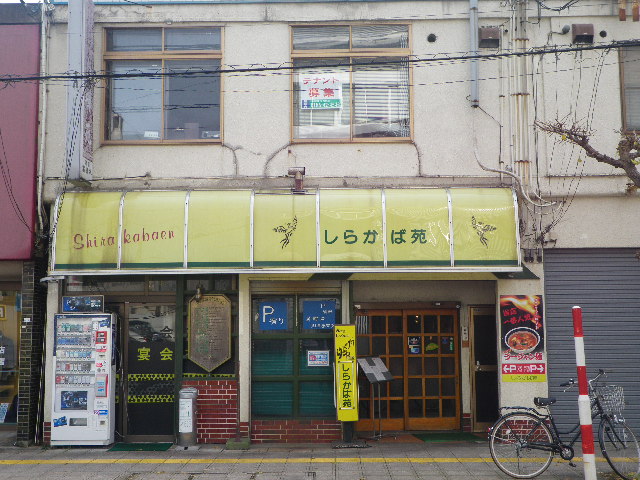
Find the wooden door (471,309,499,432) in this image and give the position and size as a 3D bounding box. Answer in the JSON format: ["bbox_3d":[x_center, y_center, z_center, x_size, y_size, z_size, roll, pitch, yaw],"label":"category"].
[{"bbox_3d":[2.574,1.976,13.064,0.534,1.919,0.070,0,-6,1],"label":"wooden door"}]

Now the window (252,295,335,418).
[{"bbox_3d":[-0.354,1.667,12.223,1.268,1.761,0.080,0,-6,1],"label":"window"}]

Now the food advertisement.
[{"bbox_3d":[2.893,1.403,12.115,0.630,1.237,0.020,0,-6,1],"label":"food advertisement"}]

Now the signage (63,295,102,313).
[{"bbox_3d":[-3.341,0.911,12.075,0.592,0.243,0.100,0,-6,1],"label":"signage"}]

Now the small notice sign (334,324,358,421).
[{"bbox_3d":[0.363,1.827,11.688,0.314,1.325,0.130,0,-6,1],"label":"small notice sign"}]

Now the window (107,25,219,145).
[{"bbox_3d":[-2.317,-2.292,12.643,1.753,1.780,0.100,0,-6,1],"label":"window"}]

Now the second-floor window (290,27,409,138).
[{"bbox_3d":[0.465,-2.318,12.600,1.755,1.767,0.100,0,-6,1],"label":"second-floor window"}]

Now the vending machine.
[{"bbox_3d":[-3.316,1.963,12.032,0.802,1.816,0.360,0,-6,1],"label":"vending machine"}]

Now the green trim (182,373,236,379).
[{"bbox_3d":[-1.574,1.939,12.166,0.785,0.092,0.100,0,-6,1],"label":"green trim"}]

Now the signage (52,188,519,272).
[{"bbox_3d":[-0.476,-0.144,12.091,6.511,1.258,0.520,0,-6,1],"label":"signage"}]

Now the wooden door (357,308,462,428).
[{"bbox_3d":[1.350,1.992,13.088,1.624,1.853,0.080,0,-6,1],"label":"wooden door"}]

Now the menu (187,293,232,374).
[{"bbox_3d":[-1.572,1.339,12.210,0.625,1.111,0.050,0,-6,1],"label":"menu"}]

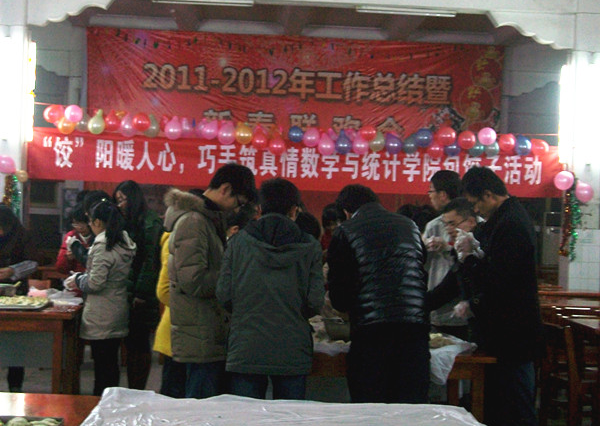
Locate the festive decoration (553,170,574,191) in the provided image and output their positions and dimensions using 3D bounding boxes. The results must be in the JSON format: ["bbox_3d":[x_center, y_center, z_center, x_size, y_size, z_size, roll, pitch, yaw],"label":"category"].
[{"bbox_3d":[3.243,-0.399,13.200,0.250,0.240,0.250,2,2,-5],"label":"festive decoration"}]

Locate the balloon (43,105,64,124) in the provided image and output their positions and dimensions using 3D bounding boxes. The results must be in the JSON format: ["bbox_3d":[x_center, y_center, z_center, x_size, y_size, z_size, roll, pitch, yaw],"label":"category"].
[{"bbox_3d":[-2.948,-1.178,12.850,0.260,0.250,0.250,2,2,-5],"label":"balloon"}]

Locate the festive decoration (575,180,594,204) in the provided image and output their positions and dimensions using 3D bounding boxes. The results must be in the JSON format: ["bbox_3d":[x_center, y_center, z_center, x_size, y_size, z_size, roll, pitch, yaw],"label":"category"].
[{"bbox_3d":[3.454,-0.258,13.024,0.224,0.273,0.220,2,1,-4],"label":"festive decoration"}]

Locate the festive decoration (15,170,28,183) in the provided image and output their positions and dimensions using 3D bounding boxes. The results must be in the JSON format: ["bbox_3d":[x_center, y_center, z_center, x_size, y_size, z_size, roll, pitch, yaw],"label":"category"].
[{"bbox_3d":[-3.291,-0.431,12.700,0.160,0.150,0.160,2,0,0],"label":"festive decoration"}]

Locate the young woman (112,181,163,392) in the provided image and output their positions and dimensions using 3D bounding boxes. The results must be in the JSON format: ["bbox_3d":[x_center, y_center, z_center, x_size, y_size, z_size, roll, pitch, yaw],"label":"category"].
[{"bbox_3d":[-1.183,0.545,7.629,0.340,1.566,0.460,1,2,-26],"label":"young woman"}]

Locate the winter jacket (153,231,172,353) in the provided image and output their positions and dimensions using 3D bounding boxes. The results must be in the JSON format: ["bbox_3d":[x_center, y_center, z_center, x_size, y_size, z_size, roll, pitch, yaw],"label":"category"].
[{"bbox_3d":[-0.701,0.441,6.200,0.400,0.820,0.500,2,2,-12],"label":"winter jacket"}]

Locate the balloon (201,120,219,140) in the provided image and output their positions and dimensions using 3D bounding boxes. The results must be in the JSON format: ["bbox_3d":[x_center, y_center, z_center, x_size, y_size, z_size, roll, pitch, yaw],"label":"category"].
[{"bbox_3d":[-1.080,-0.996,12.890,0.204,0.258,0.205,2,1,-4],"label":"balloon"}]

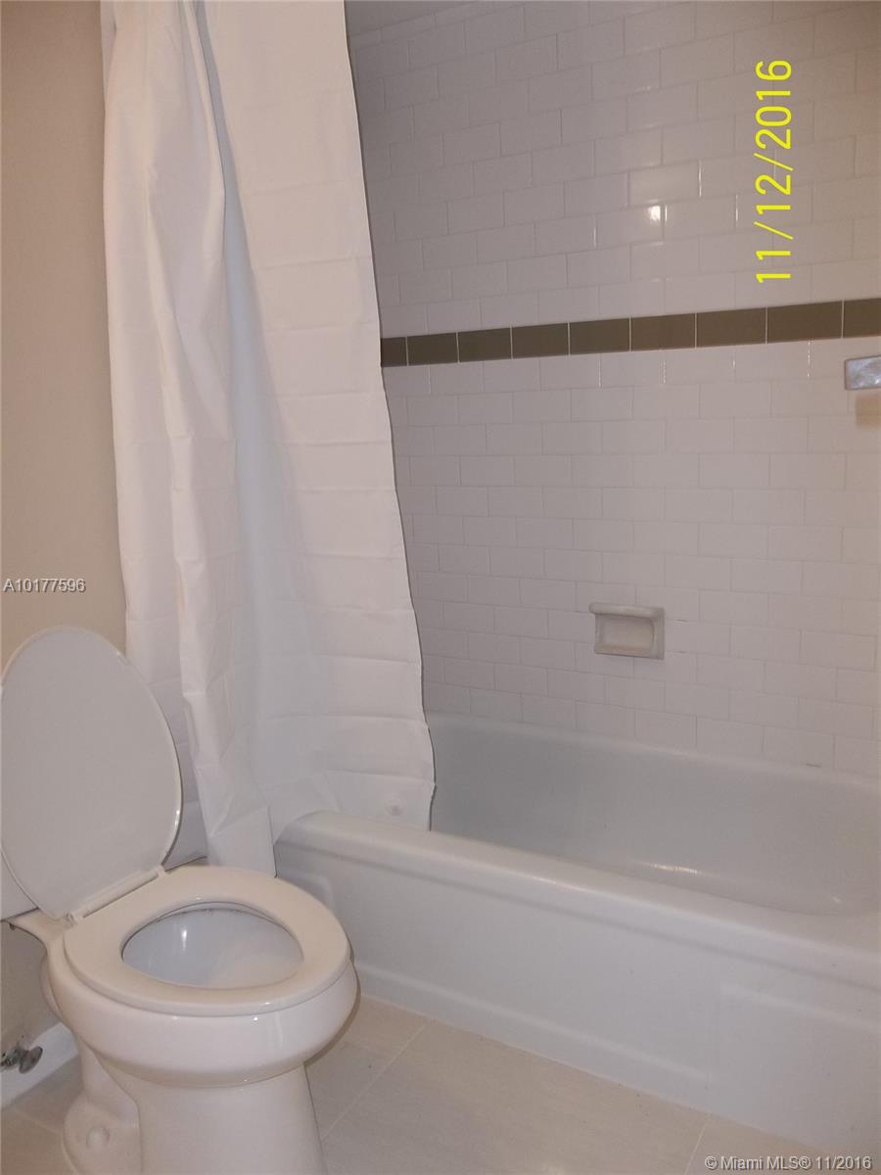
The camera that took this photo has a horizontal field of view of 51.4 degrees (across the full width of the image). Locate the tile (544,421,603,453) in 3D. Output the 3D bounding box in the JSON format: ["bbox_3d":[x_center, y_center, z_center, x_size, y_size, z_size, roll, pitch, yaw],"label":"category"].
[{"bbox_3d":[0.319,-0.359,2.206,0.152,0.076,0.008,4,14,30],"label":"tile"}]

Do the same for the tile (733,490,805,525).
[{"bbox_3d":[0.721,-0.176,2.007,0.152,0.076,0.010,4,14,30],"label":"tile"}]

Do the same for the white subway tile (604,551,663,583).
[{"bbox_3d":[0.465,-0.044,2.194,0.152,0.076,0.010,4,14,30],"label":"white subway tile"}]

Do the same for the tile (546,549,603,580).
[{"bbox_3d":[0.334,-0.056,2.267,0.152,0.076,0.009,4,14,30],"label":"tile"}]

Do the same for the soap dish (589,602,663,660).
[{"bbox_3d":[0.461,0.112,2.273,0.175,0.132,0.060,4,14,29],"label":"soap dish"}]

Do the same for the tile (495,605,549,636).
[{"bbox_3d":[0.210,0.087,2.384,0.152,0.076,0.008,4,14,30],"label":"tile"}]

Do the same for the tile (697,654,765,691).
[{"bbox_3d":[0.675,0.198,2.127,0.152,0.076,0.010,4,14,30],"label":"tile"}]

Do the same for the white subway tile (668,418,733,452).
[{"bbox_3d":[0.581,-0.338,2.046,0.152,0.076,0.009,4,14,30],"label":"white subway tile"}]

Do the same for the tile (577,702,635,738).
[{"bbox_3d":[0.420,0.333,2.319,0.152,0.076,0.008,4,14,30],"label":"tile"}]

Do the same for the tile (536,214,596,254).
[{"bbox_3d":[0.289,-0.809,2.102,0.152,0.076,0.009,4,14,30],"label":"tile"}]

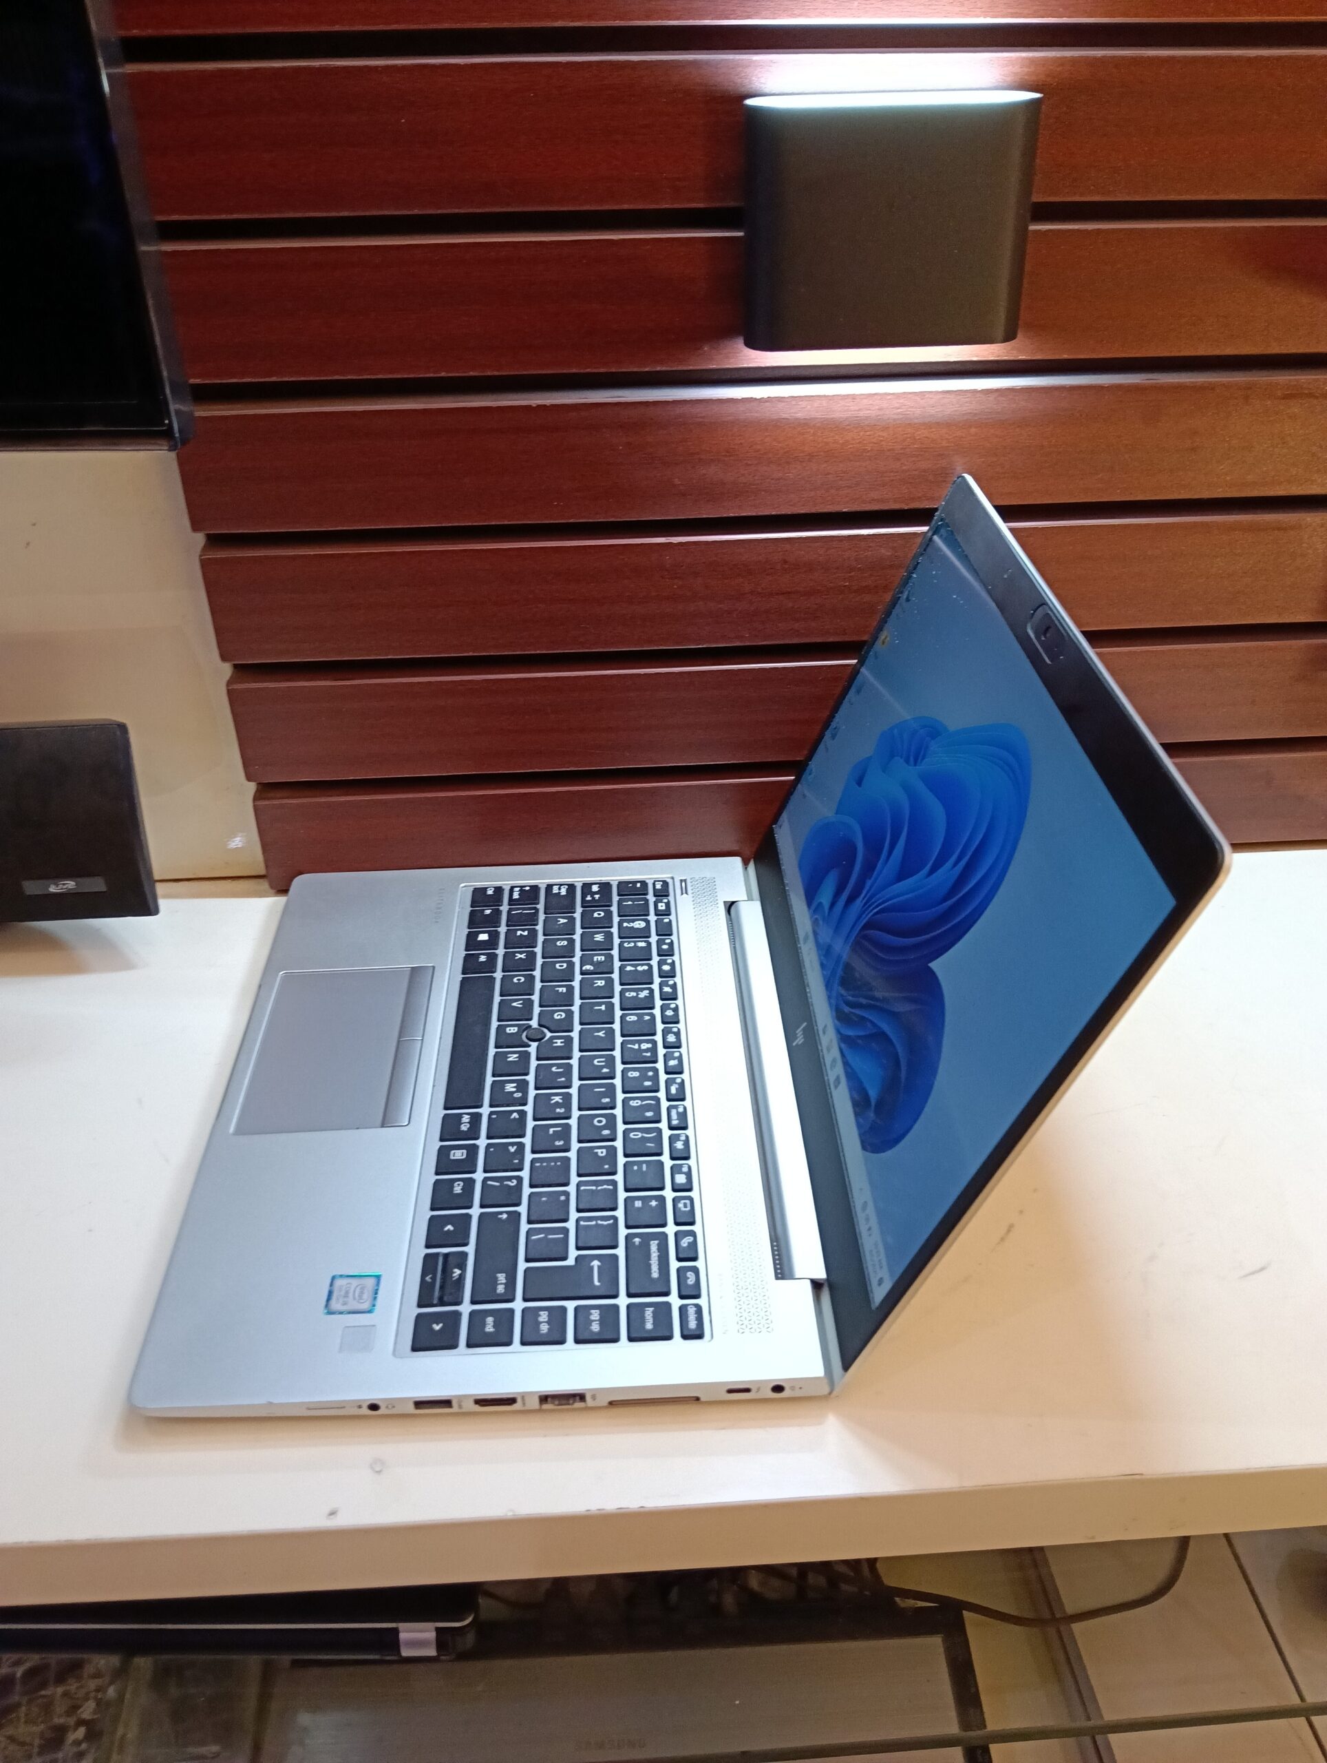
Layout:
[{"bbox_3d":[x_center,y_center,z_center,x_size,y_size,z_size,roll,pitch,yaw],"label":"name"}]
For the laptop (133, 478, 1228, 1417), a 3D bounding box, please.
[{"bbox_3d":[-0.021,-0.001,0.545,0.335,0.219,0.326,-2,34,-2],"label":"laptop"}]

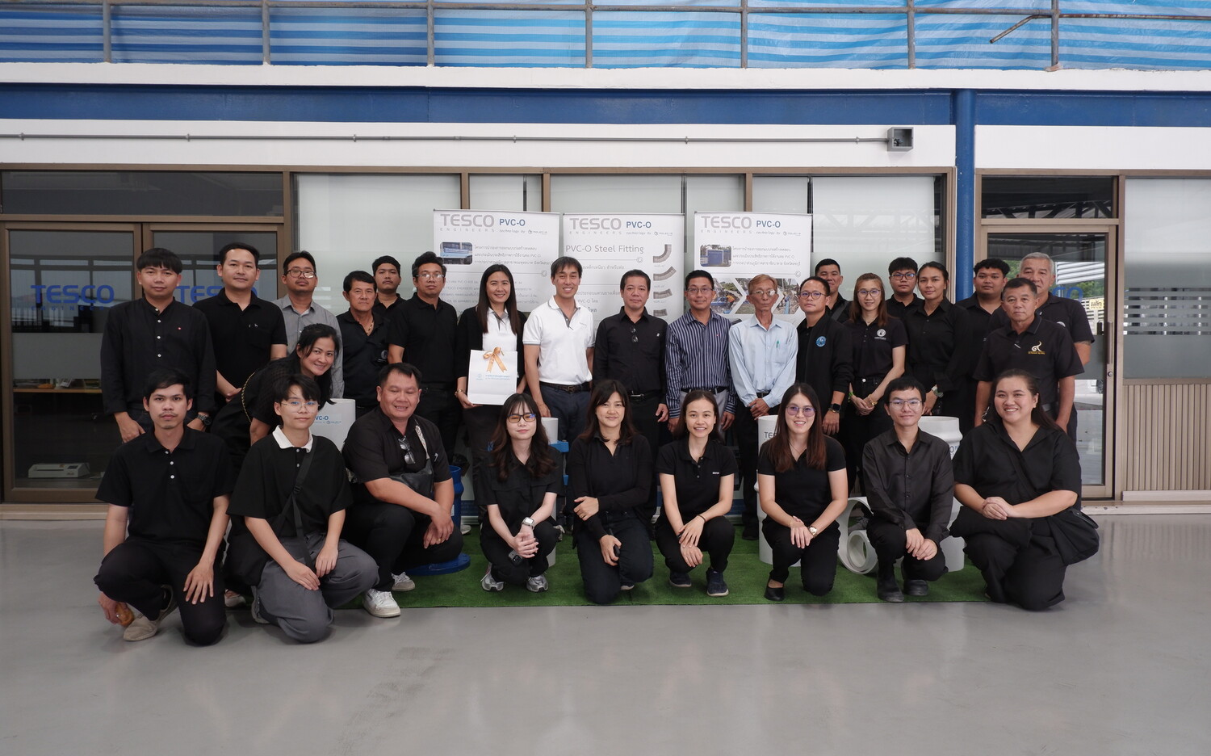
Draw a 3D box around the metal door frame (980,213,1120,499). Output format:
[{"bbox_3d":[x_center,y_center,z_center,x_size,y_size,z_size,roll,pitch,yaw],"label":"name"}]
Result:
[{"bbox_3d":[3.164,-0.121,6.250,1.030,1.970,0.120,0,1,-2],"label":"metal door frame"}]

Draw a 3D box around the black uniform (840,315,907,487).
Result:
[{"bbox_3d":[1.683,0.276,5.470,0.420,1.346,0.280,1,1,24],"label":"black uniform"}]

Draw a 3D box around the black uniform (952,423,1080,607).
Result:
[{"bbox_3d":[1.909,0.598,4.080,0.600,0.820,0.620,0,1,14],"label":"black uniform"}]

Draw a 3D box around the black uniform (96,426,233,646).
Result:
[{"bbox_3d":[-1.805,0.615,3.600,0.540,0.810,0.580,0,1,-14],"label":"black uniform"}]

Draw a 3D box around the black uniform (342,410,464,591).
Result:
[{"bbox_3d":[-0.972,0.557,4.150,0.550,0.810,0.600,-1,2,-27],"label":"black uniform"}]

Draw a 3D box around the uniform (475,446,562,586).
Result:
[{"bbox_3d":[-0.440,0.655,4.400,0.440,0.670,0.550,0,1,-3],"label":"uniform"}]

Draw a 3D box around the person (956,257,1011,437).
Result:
[{"bbox_3d":[2.347,0.132,5.350,0.480,1.735,0.310,0,1,12],"label":"person"}]

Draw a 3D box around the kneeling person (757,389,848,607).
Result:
[{"bbox_3d":[0.965,0.527,4.320,0.450,0.998,0.600,0,1,9],"label":"kneeling person"}]

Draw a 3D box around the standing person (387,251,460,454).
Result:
[{"bbox_3d":[-1.145,0.106,5.470,0.480,1.787,0.320,0,1,-7],"label":"standing person"}]

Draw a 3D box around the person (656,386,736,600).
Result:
[{"bbox_3d":[0.442,0.528,4.280,0.430,0.950,0.620,0,1,3],"label":"person"}]

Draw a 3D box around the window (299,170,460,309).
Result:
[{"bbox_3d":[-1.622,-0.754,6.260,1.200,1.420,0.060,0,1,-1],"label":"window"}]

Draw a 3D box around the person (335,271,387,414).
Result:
[{"bbox_3d":[-1.386,0.187,5.036,0.470,1.600,0.300,0,1,-14],"label":"person"}]

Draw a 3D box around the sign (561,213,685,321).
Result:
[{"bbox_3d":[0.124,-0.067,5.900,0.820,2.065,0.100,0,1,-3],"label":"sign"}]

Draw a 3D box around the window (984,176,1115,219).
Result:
[{"bbox_3d":[3.096,-1.264,6.121,0.950,0.313,0.060,0,1,-2],"label":"window"}]

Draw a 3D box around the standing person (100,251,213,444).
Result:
[{"bbox_3d":[-2.300,0.177,4.500,0.570,1.695,0.320,-1,1,-23],"label":"standing person"}]

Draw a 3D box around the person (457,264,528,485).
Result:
[{"bbox_3d":[-0.675,0.155,5.225,0.450,1.655,0.360,0,1,-4],"label":"person"}]

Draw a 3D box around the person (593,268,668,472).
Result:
[{"bbox_3d":[0.161,0.149,5.420,0.490,1.650,0.300,0,1,-1],"label":"person"}]

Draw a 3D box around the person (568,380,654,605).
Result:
[{"bbox_3d":[0.025,0.518,4.260,0.440,1.018,0.600,0,1,0],"label":"person"}]

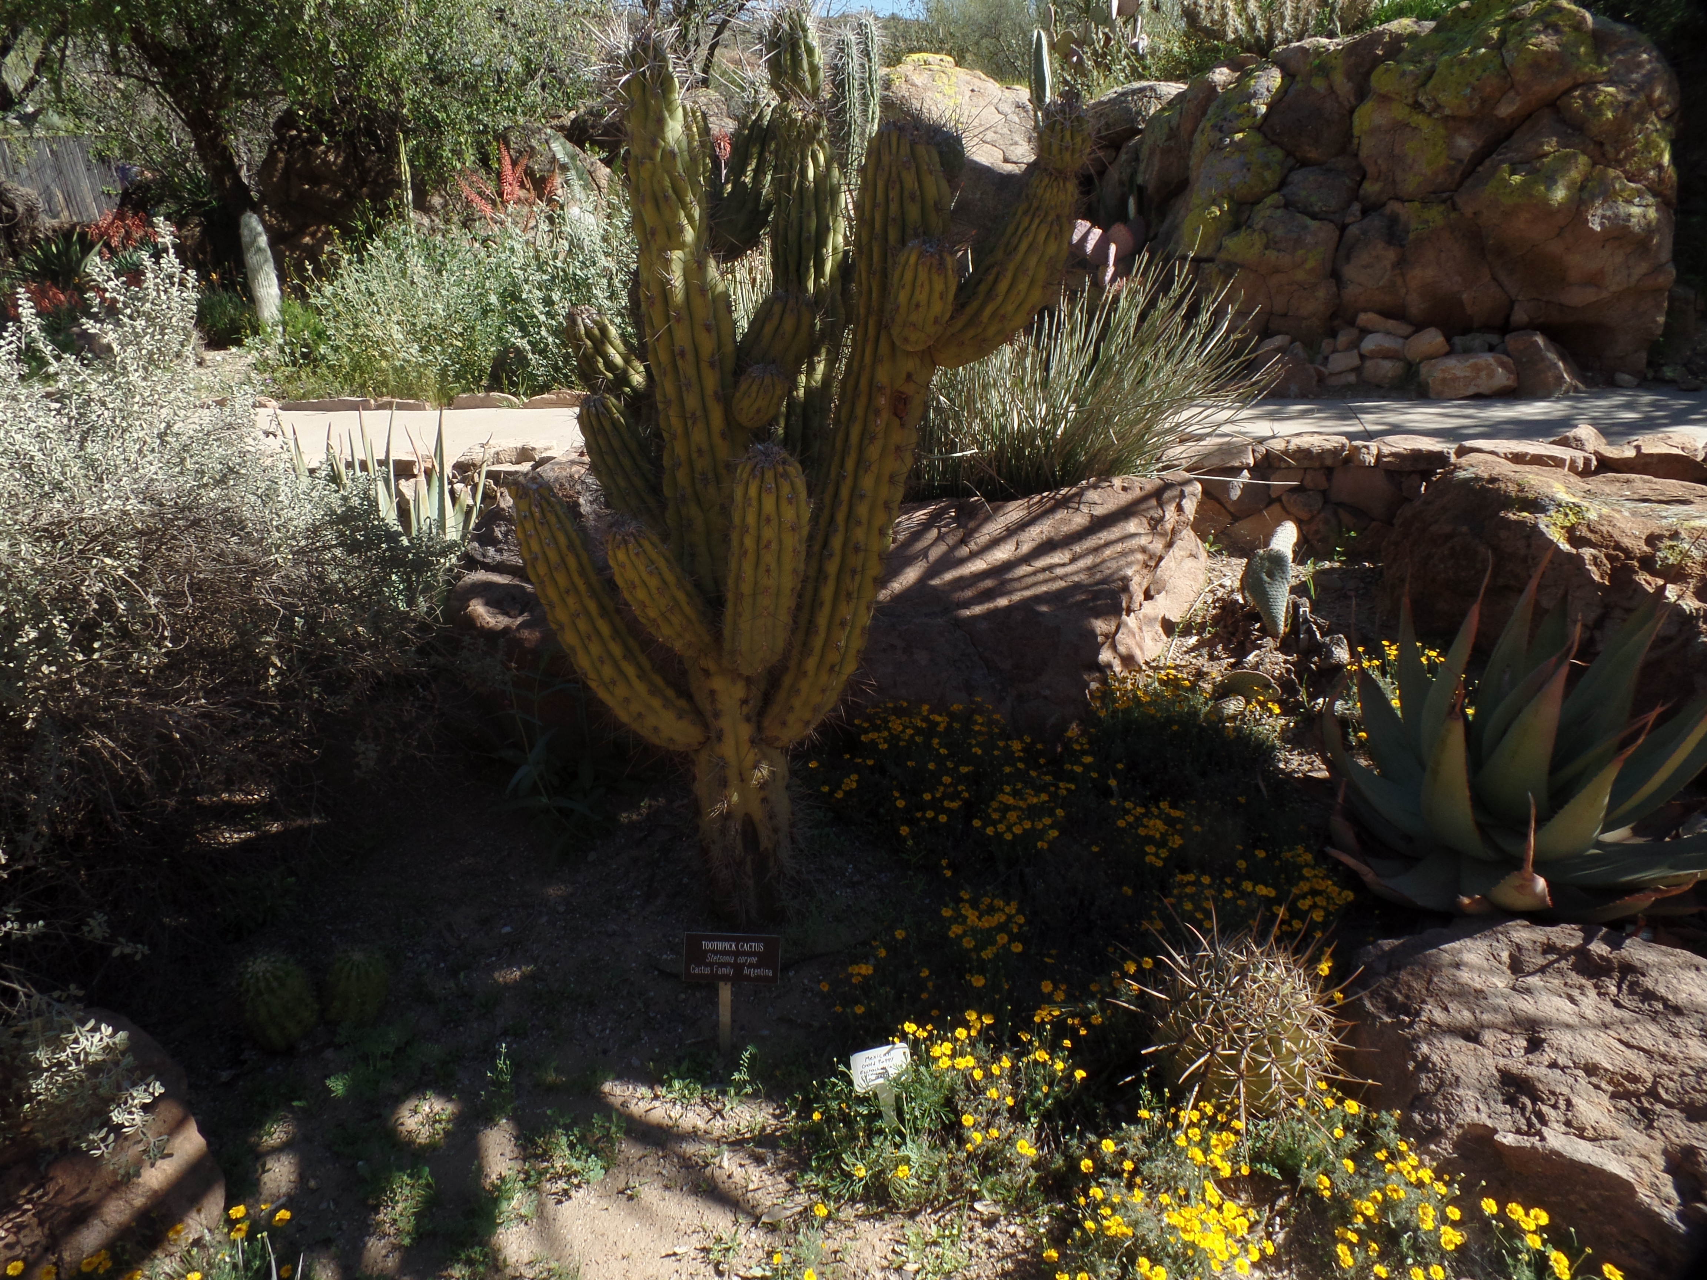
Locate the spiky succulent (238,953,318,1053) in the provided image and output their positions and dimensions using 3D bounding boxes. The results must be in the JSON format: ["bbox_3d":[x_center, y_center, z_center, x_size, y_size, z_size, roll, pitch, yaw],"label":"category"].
[{"bbox_3d":[-1.070,0.665,2.116,0.145,0.190,0.145,0,26,0],"label":"spiky succulent"}]

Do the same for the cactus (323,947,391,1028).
[{"bbox_3d":[-0.945,0.654,2.166,0.127,0.165,0.127,0,26,0],"label":"cactus"}]

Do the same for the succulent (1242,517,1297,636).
[{"bbox_3d":[1.340,-0.205,3.660,0.170,0.400,0.170,0,26,0],"label":"succulent"}]

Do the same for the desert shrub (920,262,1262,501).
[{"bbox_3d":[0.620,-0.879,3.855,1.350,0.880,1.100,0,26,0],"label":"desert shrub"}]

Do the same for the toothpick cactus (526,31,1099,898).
[{"bbox_3d":[-0.115,-0.229,2.203,1.000,1.720,0.850,0,26,0],"label":"toothpick cactus"}]

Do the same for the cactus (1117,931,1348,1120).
[{"bbox_3d":[0.675,0.659,1.990,0.360,0.310,0.360,0,26,0],"label":"cactus"}]

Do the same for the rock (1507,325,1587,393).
[{"bbox_3d":[3.060,-1.229,5.019,0.320,0.280,0.280,0,26,0],"label":"rock"}]

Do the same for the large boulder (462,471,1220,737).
[{"bbox_3d":[-0.040,-0.150,3.376,2.100,0.550,0.880,0,26,0],"label":"large boulder"}]

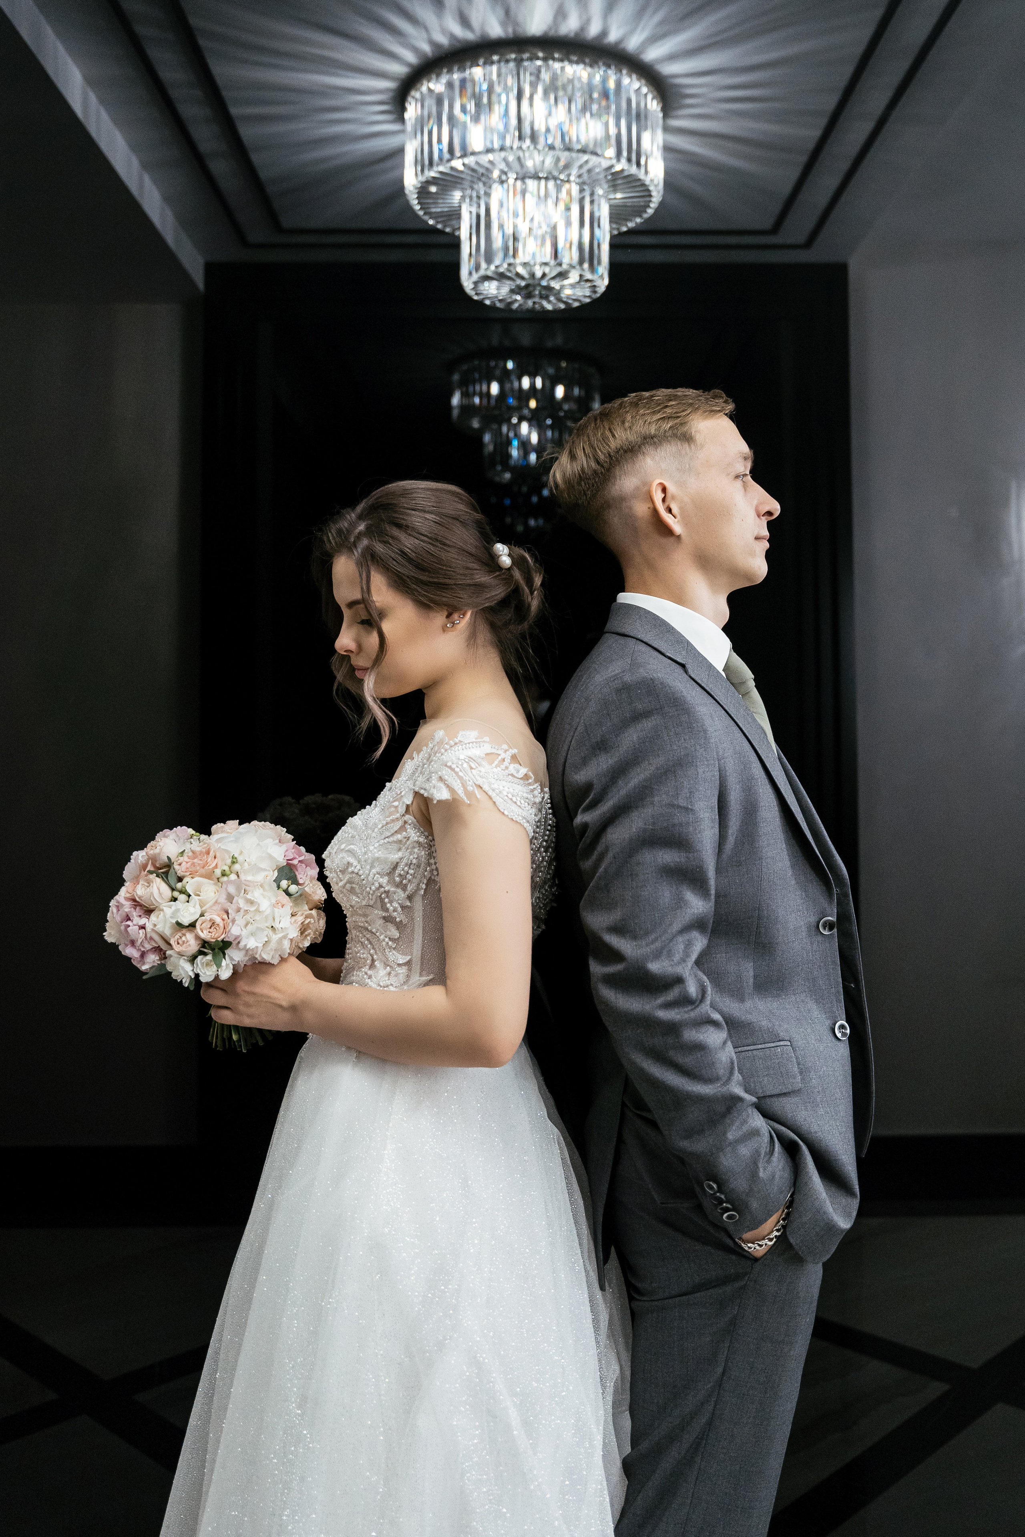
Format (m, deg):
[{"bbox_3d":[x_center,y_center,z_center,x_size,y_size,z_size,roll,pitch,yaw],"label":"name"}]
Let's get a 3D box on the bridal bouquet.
[{"bbox_3d":[-0.347,0.192,1.400,0.255,0.262,0.250,-7,3,0],"label":"bridal bouquet"}]

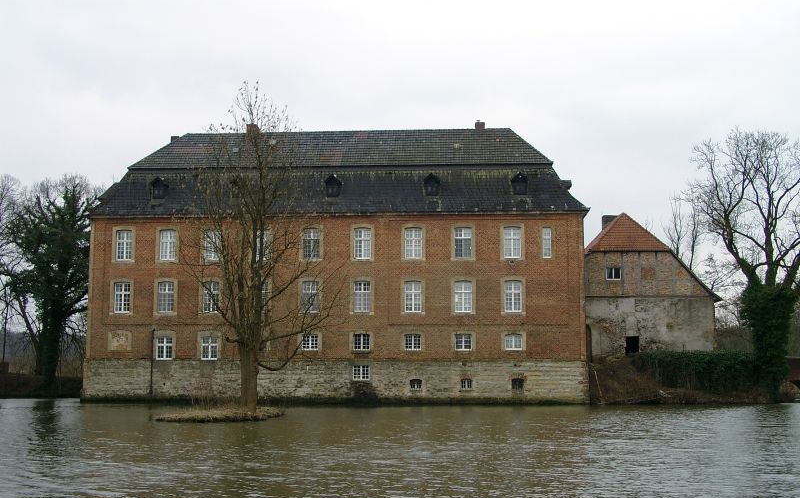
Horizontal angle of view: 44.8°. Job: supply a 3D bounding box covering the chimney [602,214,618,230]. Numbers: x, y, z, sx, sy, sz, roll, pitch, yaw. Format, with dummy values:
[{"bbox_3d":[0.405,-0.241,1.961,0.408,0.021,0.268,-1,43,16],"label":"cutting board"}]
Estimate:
[{"bbox_3d":[18.760,-2.317,86.500,1.350,1.600,1.100,0,-7,4],"label":"chimney"}]

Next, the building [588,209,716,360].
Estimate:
[{"bbox_3d":[18.872,3.717,85.050,14.300,11.930,16.000,0,-7,4],"label":"building"}]

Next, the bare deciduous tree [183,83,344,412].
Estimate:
[{"bbox_3d":[-7.121,-0.206,50.478,8.530,17.300,8.100,0,-7,4],"label":"bare deciduous tree"}]

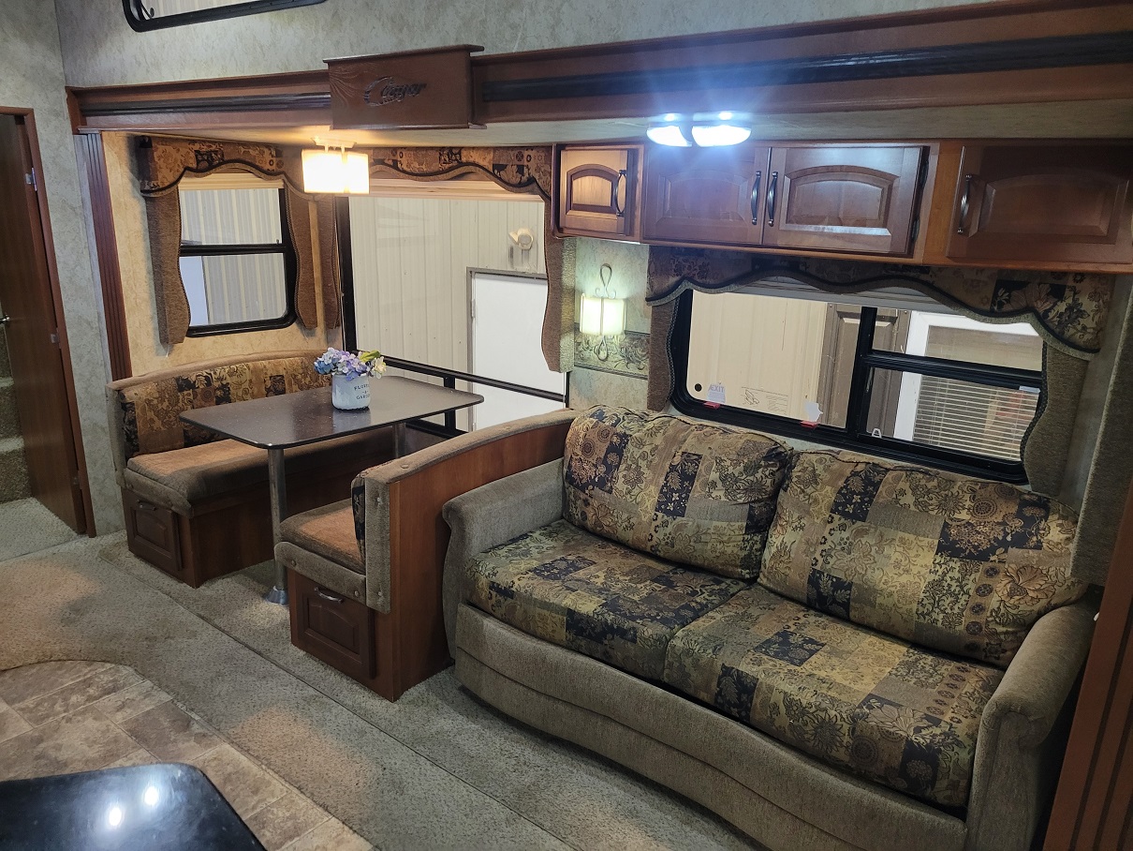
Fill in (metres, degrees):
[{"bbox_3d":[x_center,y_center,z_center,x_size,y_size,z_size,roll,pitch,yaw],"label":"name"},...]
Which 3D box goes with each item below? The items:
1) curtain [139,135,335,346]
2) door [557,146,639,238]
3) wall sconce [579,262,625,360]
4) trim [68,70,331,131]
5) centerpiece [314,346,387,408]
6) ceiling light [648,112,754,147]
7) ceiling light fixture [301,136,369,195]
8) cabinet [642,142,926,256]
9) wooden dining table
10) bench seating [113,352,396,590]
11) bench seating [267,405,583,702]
[{"bbox_3d":[-1.506,-0.841,3.909,0.130,0.872,0.782,14,20,36],"label":"curtain"},{"bbox_3d":[0.095,-0.780,2.837,0.342,0.282,0.041,14,20,36],"label":"door"},{"bbox_3d":[0.126,-0.422,3.206,0.171,0.363,0.106,14,20,36],"label":"wall sconce"},{"bbox_3d":[-1.339,-1.105,2.959,1.630,0.158,0.098,14,20,36],"label":"trim"},{"bbox_3d":[-0.874,-0.197,3.465,0.240,0.225,0.240,2,16,0],"label":"centerpiece"},{"bbox_3d":[0.333,-0.703,2.084,0.269,0.055,0.130,14,20,36],"label":"ceiling light"},{"bbox_3d":[-0.873,-0.978,3.216,0.228,0.196,0.139,14,20,36],"label":"ceiling light fixture"},{"bbox_3d":[0.662,-0.684,2.561,0.877,0.301,0.277,14,20,36],"label":"cabinet"},{"bbox_3d":[-0.933,0.273,3.565,0.636,0.737,1.001,14,20,36],"label":"wooden dining table"},{"bbox_3d":[-1.371,0.123,3.920,0.673,0.807,1.092,14,20,36],"label":"bench seating"},{"bbox_3d":[-0.452,0.346,3.220,0.636,0.810,1.092,14,20,36],"label":"bench seating"}]

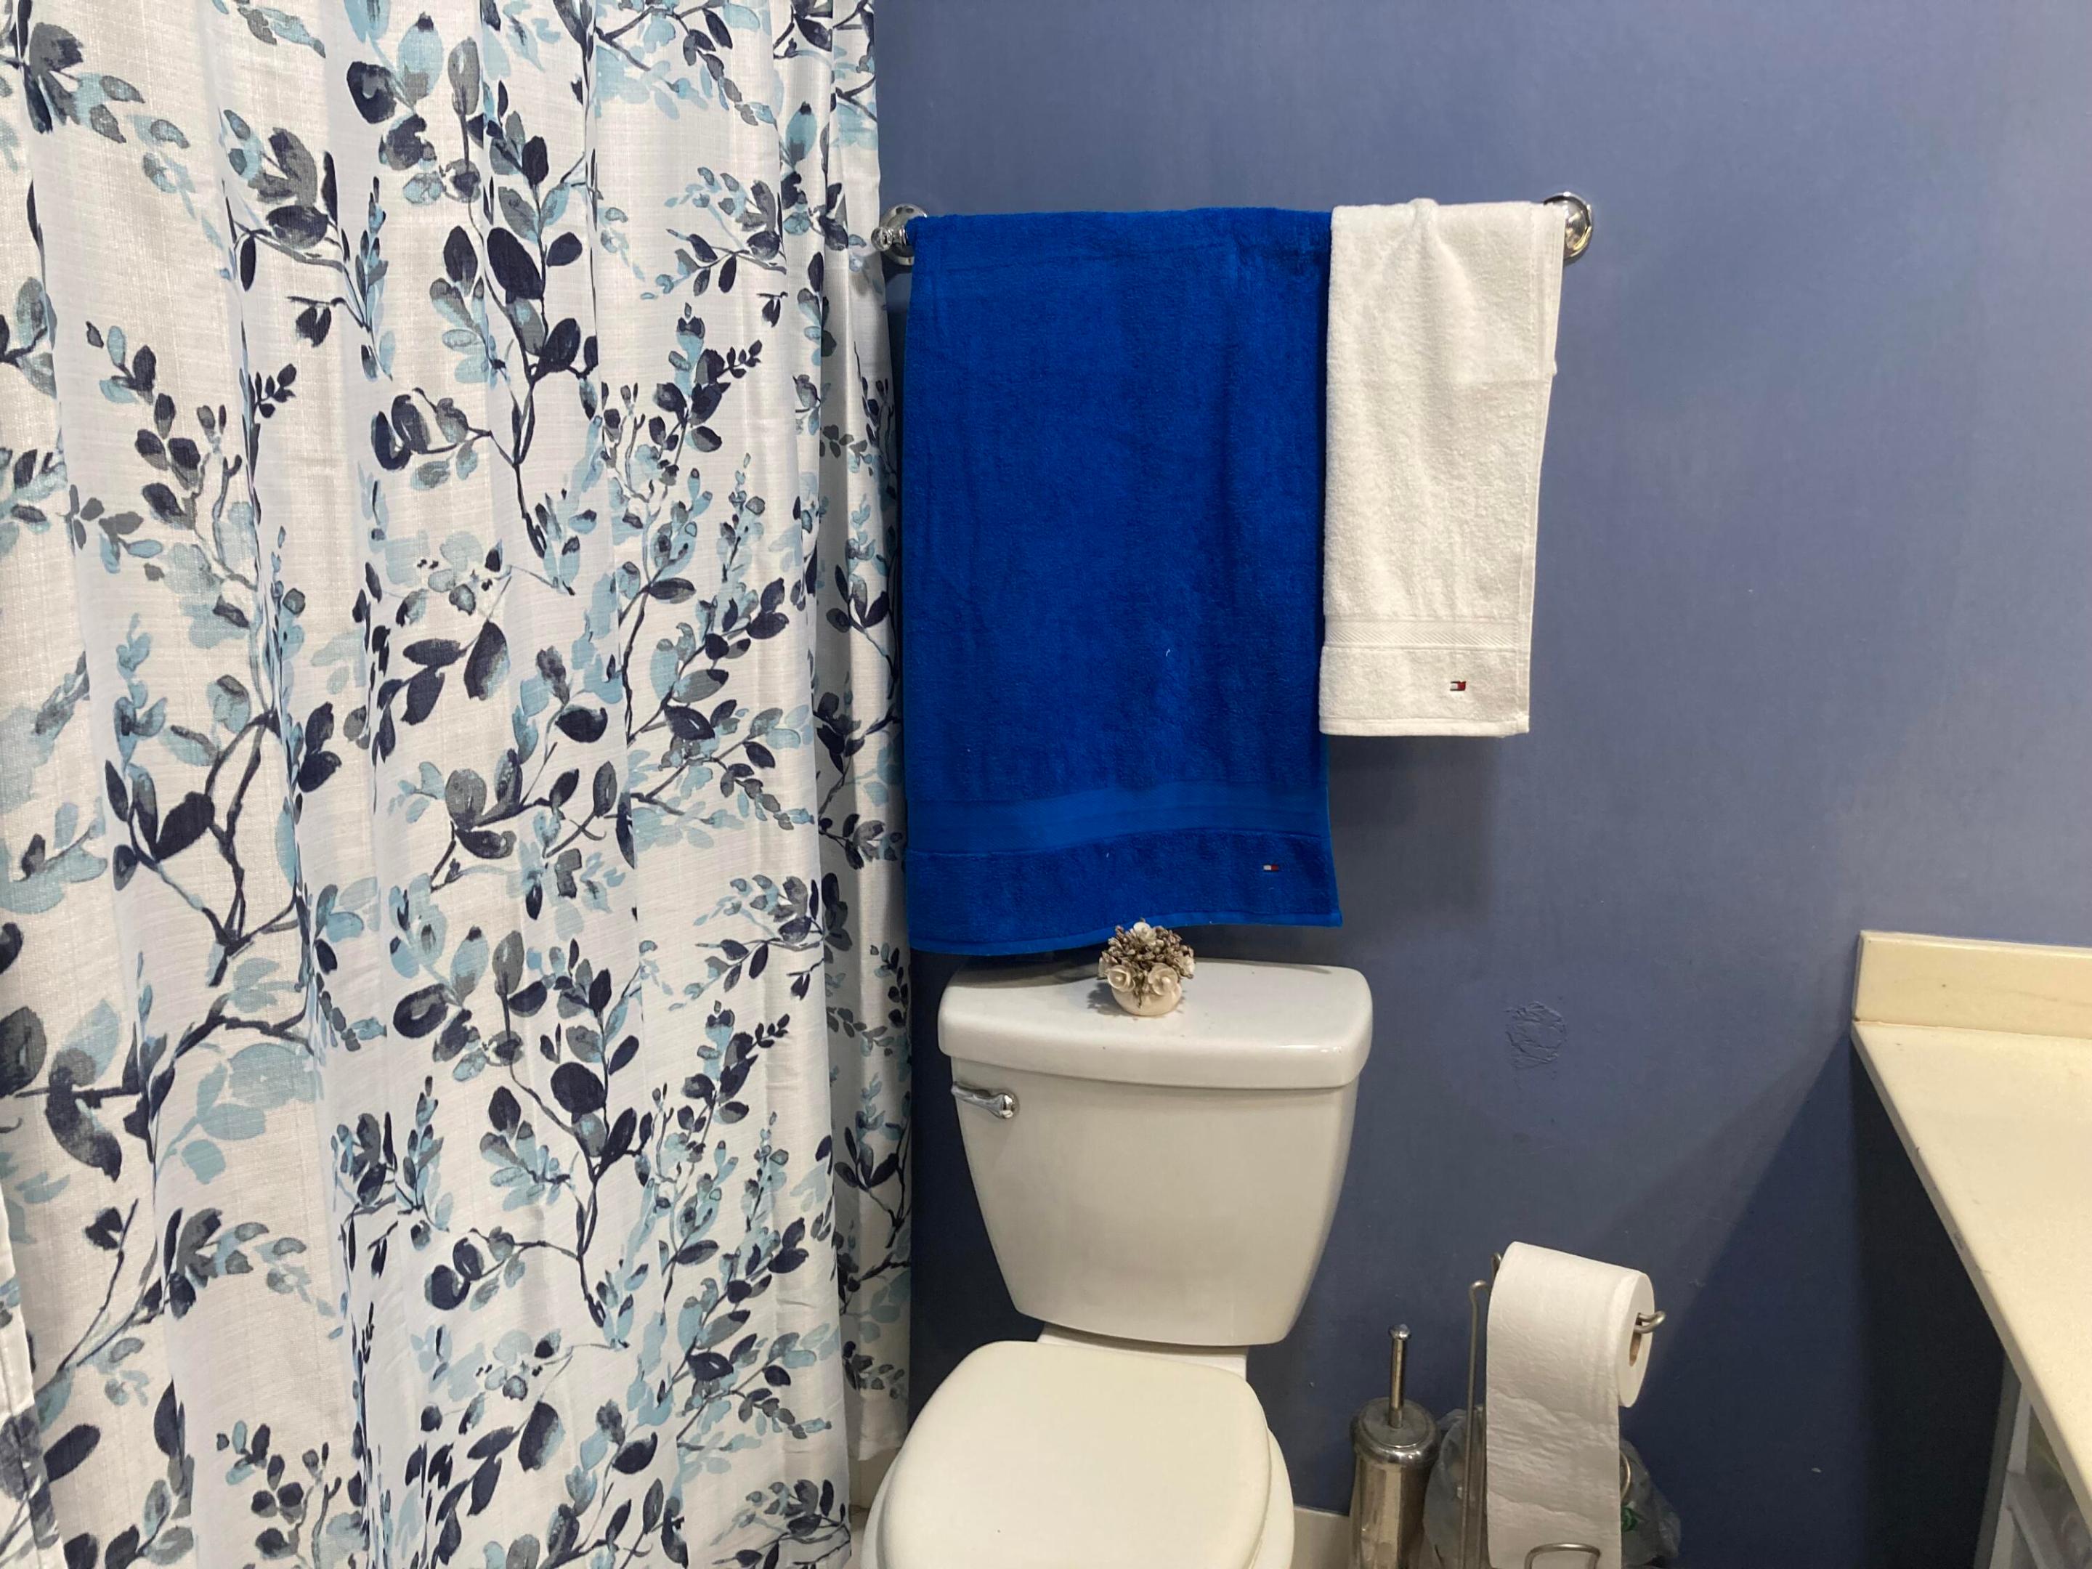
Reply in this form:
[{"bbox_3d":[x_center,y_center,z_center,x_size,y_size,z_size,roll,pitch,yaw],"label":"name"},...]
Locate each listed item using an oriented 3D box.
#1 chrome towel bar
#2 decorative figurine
[{"bbox_3d":[0.157,-0.516,1.573,0.690,0.062,0.080,4,14,15],"label":"chrome towel bar"},{"bbox_3d":[0.098,0.171,1.612,0.091,0.084,0.085,2,14,9],"label":"decorative figurine"}]

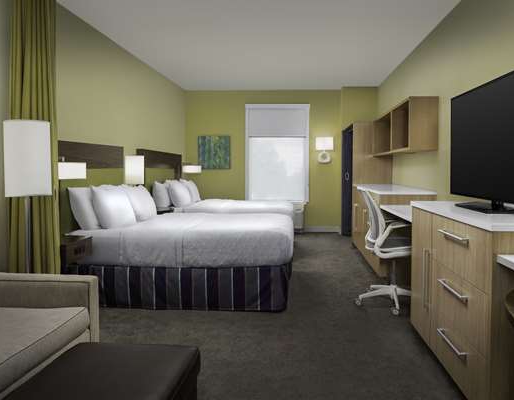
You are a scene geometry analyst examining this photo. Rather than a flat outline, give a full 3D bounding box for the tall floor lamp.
[{"bbox_3d":[-1.485,0.245,2.971,0.320,1.524,0.320,0,4,5],"label":"tall floor lamp"}]

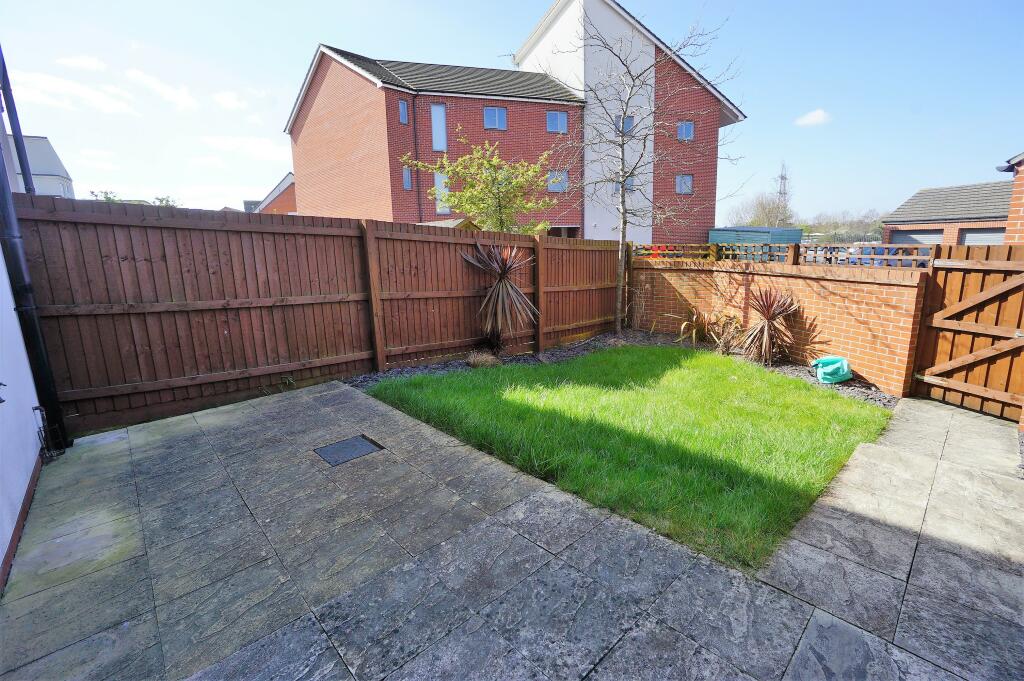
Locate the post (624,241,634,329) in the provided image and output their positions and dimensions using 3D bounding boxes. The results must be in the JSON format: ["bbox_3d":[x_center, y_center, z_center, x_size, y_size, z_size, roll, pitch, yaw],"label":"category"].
[{"bbox_3d":[2.357,-1.110,8.530,0.105,1.750,0.105,9,16,44],"label":"post"}]

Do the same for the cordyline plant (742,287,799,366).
[{"bbox_3d":[3.655,-0.200,6.030,0.740,1.080,0.740,5,13,31],"label":"cordyline plant"}]

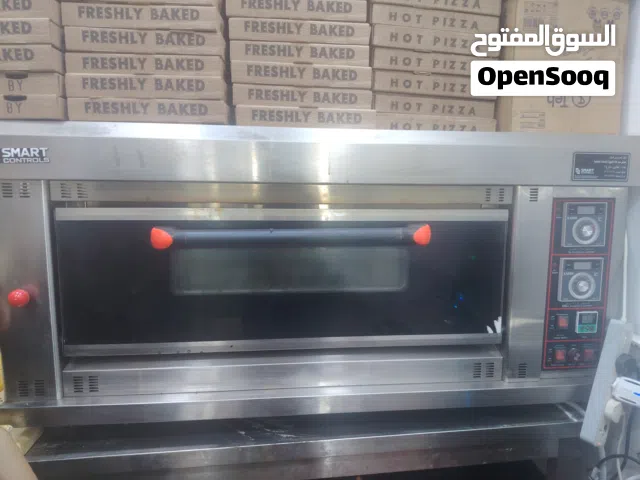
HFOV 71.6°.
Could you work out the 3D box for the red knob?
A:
[{"bbox_3d":[-0.578,0.111,0.851,0.037,0.037,0.038,0,6,-6],"label":"red knob"}]

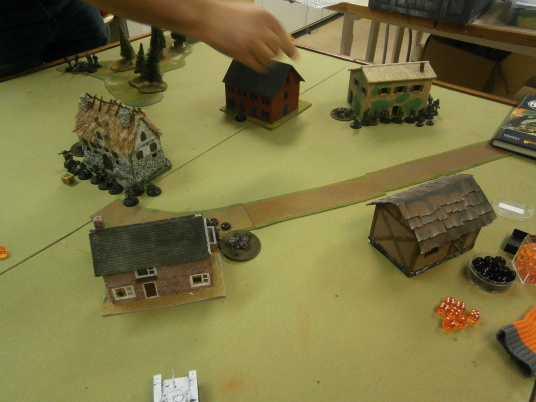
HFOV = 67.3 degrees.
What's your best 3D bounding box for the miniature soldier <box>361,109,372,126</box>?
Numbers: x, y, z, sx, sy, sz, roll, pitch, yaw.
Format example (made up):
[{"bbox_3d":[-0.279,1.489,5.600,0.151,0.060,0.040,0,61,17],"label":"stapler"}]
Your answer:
[{"bbox_3d":[0.212,-0.179,0.861,0.025,0.034,0.025,-11,41,-12],"label":"miniature soldier"}]

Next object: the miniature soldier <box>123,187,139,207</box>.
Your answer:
[{"bbox_3d":[-0.228,-0.009,0.664,0.025,0.034,0.025,-18,43,-20],"label":"miniature soldier"}]

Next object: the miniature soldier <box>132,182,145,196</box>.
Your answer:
[{"bbox_3d":[-0.222,-0.029,0.682,0.025,0.029,0.025,0,39,0],"label":"miniature soldier"}]

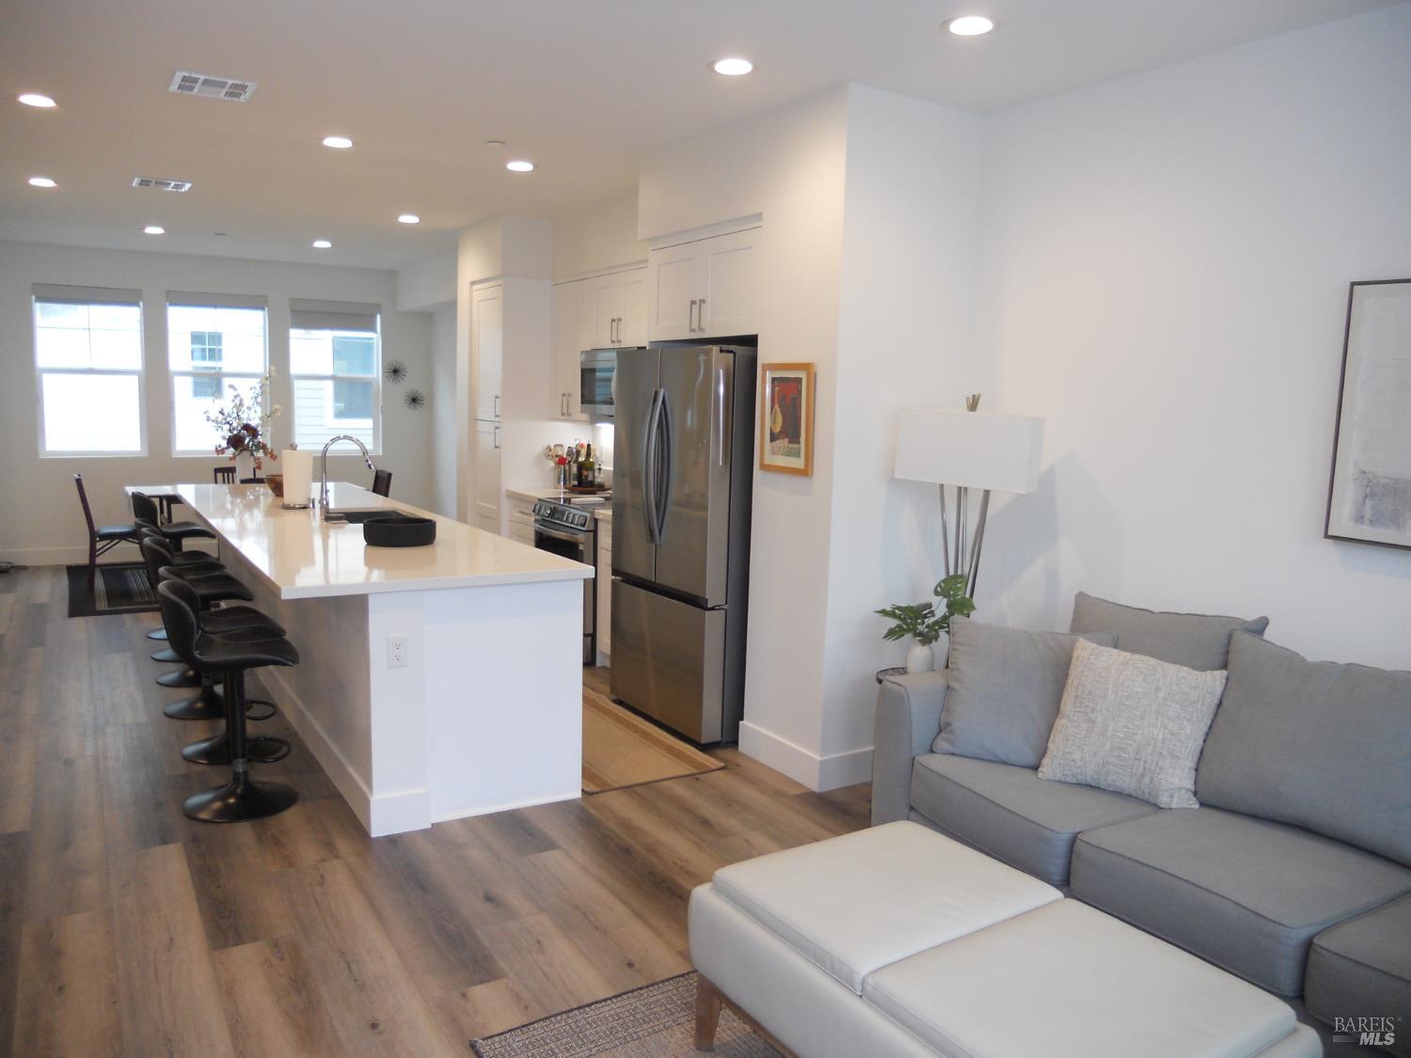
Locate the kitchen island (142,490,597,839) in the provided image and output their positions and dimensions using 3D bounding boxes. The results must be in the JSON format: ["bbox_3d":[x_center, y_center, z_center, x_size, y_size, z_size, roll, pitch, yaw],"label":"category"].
[{"bbox_3d":[-1.973,0.388,5.733,1.140,0.914,4.160,-3,8,-31],"label":"kitchen island"}]

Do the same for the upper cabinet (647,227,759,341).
[{"bbox_3d":[0.243,-1.125,5.276,0.630,0.455,1.000,-3,8,-31],"label":"upper cabinet"}]

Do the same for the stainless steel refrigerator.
[{"bbox_3d":[0.090,0.049,5.304,0.830,1.785,0.915,-3,8,-31],"label":"stainless steel refrigerator"}]

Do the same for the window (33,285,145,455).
[{"bbox_3d":[-5.380,-1.375,9.652,0.840,1.490,0.100,-3,8,-31],"label":"window"}]

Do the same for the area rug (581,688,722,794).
[{"bbox_3d":[-0.702,0.916,5.402,0.655,0.012,2.000,-3,8,-31],"label":"area rug"}]

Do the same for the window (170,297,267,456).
[{"bbox_3d":[-4.483,-1.425,10.181,0.845,1.500,0.100,-3,8,-31],"label":"window"}]

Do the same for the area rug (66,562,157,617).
[{"bbox_3d":[-3.781,0.399,8.997,2.490,0.012,2.350,-3,8,-31],"label":"area rug"}]

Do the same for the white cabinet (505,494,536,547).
[{"bbox_3d":[-0.912,0.233,7.306,0.610,0.890,0.515,-3,8,-31],"label":"white cabinet"}]

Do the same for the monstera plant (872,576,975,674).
[{"bbox_3d":[0.816,0.360,4.106,0.316,0.380,0.316,-3,8,-31],"label":"monstera plant"}]

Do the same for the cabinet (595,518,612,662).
[{"bbox_3d":[-0.217,0.387,6.156,0.610,0.895,0.560,-3,8,-31],"label":"cabinet"}]

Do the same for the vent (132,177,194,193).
[{"bbox_3d":[-3.247,-2.043,6.571,0.290,0.020,0.340,-3,8,-31],"label":"vent"}]

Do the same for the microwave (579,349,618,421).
[{"bbox_3d":[-0.412,-0.857,6.650,0.400,0.430,0.760,-3,8,-31],"label":"microwave"}]

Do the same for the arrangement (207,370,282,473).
[{"bbox_3d":[-3.640,-0.846,8.684,0.520,0.855,0.480,-3,8,-31],"label":"arrangement"}]

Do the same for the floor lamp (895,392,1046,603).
[{"bbox_3d":[0.942,0.314,4.075,0.250,1.610,0.600,-4,9,-37],"label":"floor lamp"}]

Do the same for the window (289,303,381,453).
[{"bbox_3d":[-3.575,-1.463,10.718,0.850,1.500,0.100,-3,8,-31],"label":"window"}]

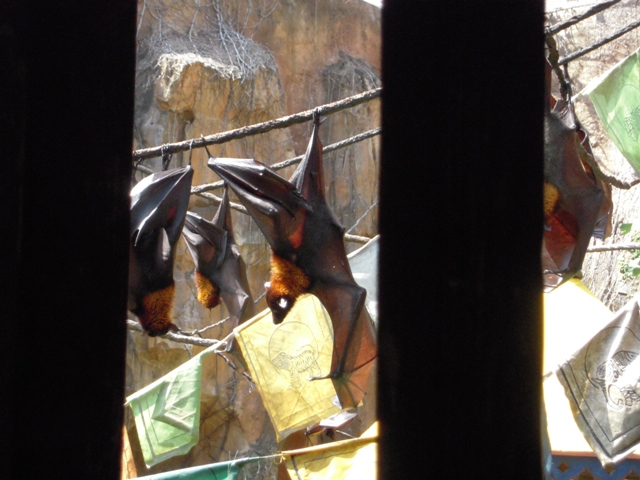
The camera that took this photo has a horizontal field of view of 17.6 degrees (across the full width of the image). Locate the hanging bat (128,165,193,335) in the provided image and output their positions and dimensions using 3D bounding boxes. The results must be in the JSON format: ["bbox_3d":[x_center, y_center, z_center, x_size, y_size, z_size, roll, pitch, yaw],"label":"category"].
[{"bbox_3d":[-0.364,0.014,4.500,0.180,0.390,0.180,1,-5,-3],"label":"hanging bat"}]

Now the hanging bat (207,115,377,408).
[{"bbox_3d":[-0.058,0.047,4.500,0.380,0.640,0.220,0,-5,12],"label":"hanging bat"}]

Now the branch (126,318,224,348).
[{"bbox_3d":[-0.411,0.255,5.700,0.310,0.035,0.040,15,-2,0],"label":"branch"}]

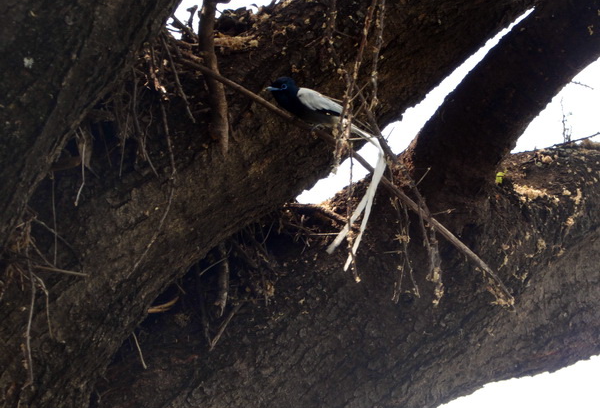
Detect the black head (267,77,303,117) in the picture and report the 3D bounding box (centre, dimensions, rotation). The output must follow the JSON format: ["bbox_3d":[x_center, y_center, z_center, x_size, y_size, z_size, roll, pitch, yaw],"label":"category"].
[{"bbox_3d":[-0.018,-0.137,6.600,0.047,0.045,0.028,0,-20,0],"label":"black head"}]

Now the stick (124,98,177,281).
[{"bbox_3d":[-0.181,-0.015,6.550,0.038,0.236,0.025,10,0,0],"label":"stick"}]

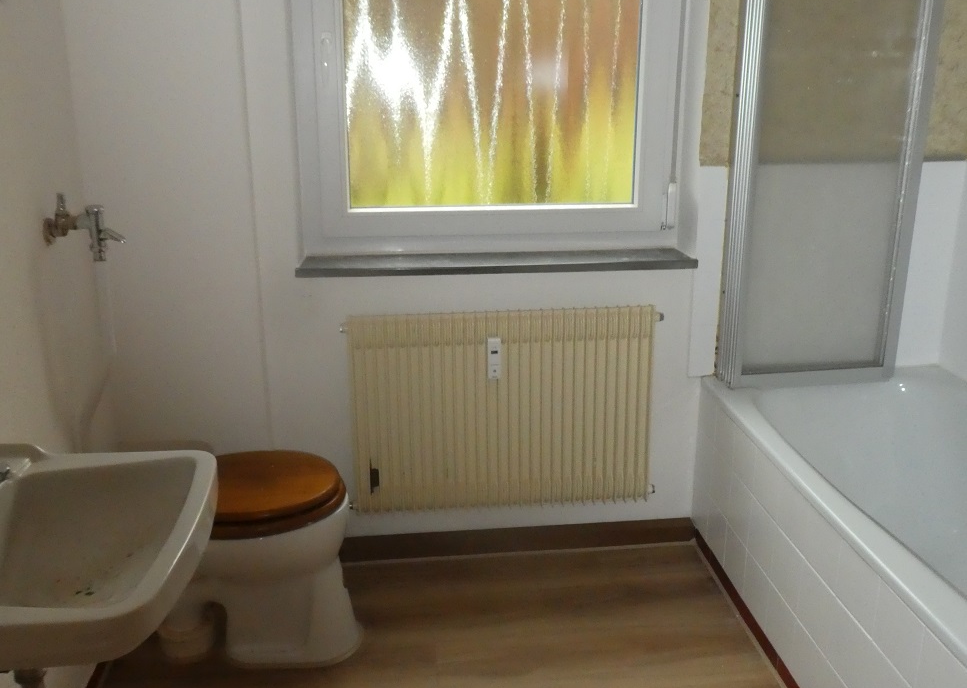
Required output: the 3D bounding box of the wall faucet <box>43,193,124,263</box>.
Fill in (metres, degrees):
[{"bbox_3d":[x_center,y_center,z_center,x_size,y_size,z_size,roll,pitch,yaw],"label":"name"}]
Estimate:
[{"bbox_3d":[-0.913,-0.269,2.050,0.165,0.152,0.070,-2,17,-5],"label":"wall faucet"}]

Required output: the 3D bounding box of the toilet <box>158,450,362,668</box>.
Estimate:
[{"bbox_3d":[-0.592,0.562,2.307,0.530,0.437,0.370,-2,17,-5],"label":"toilet"}]

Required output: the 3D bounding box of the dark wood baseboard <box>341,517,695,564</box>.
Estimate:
[{"bbox_3d":[0.112,0.610,2.788,1.115,0.058,0.060,-2,17,-5],"label":"dark wood baseboard"}]

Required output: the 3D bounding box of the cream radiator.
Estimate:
[{"bbox_3d":[0.054,0.185,2.596,0.860,0.588,0.090,-2,17,-5],"label":"cream radiator"}]

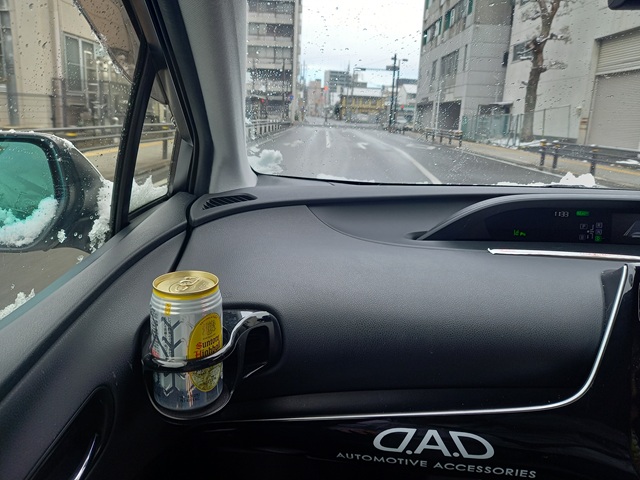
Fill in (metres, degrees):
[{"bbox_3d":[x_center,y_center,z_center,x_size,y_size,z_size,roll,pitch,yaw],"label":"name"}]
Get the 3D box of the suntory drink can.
[{"bbox_3d":[-0.128,0.096,0.449,0.066,0.122,0.066,3,16,-1],"label":"suntory drink can"}]

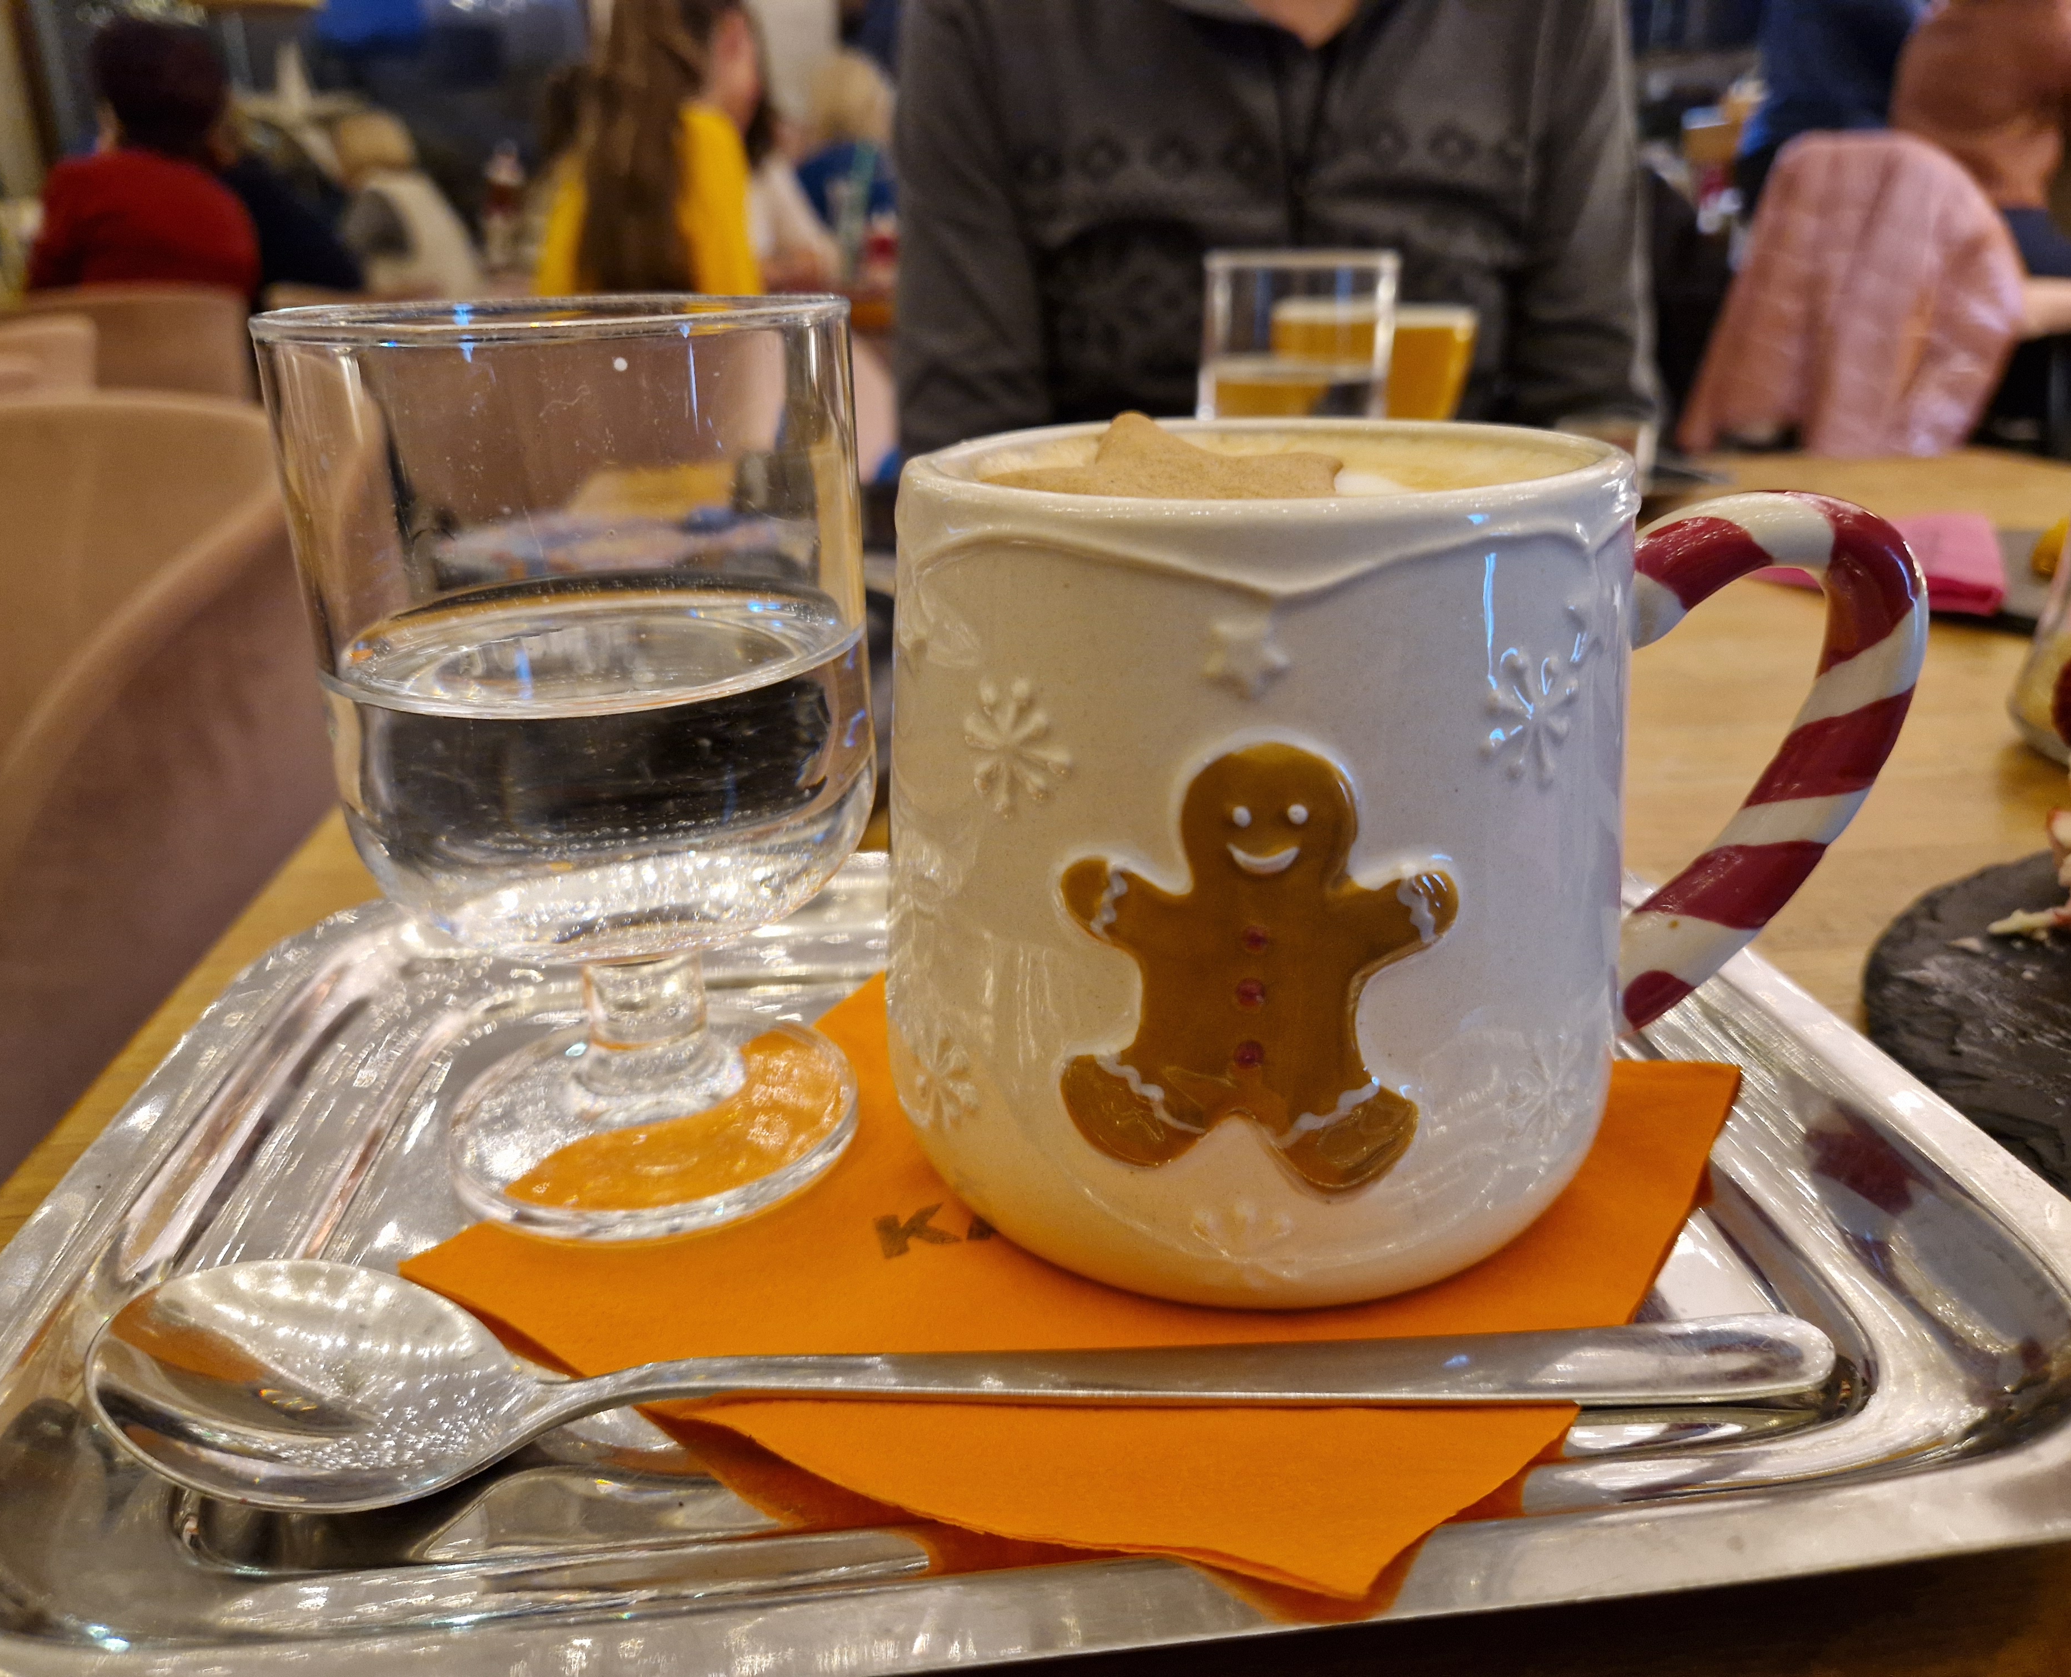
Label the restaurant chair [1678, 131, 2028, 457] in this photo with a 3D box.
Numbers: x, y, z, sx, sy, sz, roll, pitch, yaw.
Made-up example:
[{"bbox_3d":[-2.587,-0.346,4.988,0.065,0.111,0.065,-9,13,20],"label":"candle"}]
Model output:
[{"bbox_3d":[1.422,-0.807,2.709,0.540,0.840,0.560,9,24,23],"label":"restaurant chair"}]

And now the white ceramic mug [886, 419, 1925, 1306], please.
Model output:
[{"bbox_3d":[0.040,-0.002,0.181,0.119,0.088,0.091,2,22,8],"label":"white ceramic mug"}]

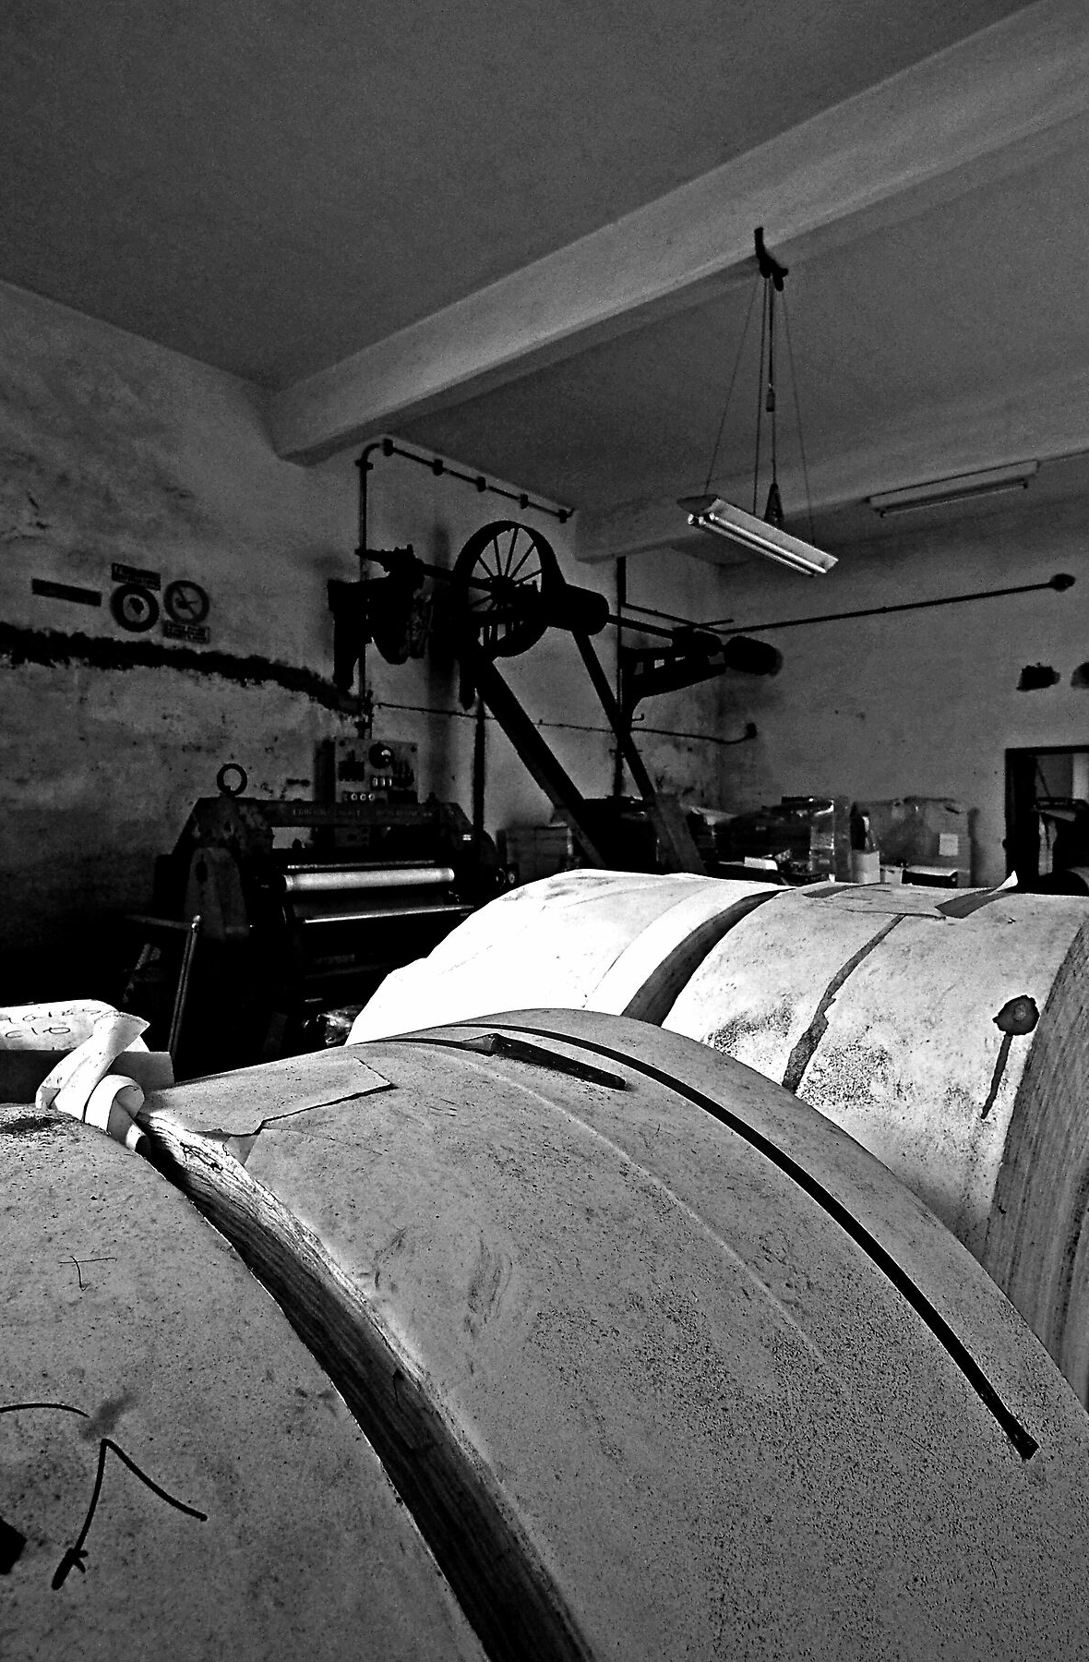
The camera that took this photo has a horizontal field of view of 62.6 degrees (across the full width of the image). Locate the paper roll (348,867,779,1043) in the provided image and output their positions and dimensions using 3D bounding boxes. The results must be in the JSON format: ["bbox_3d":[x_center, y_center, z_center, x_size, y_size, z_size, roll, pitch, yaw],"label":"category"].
[{"bbox_3d":[0.222,0.685,1.732,0.508,1.192,1.192,1,2,44],"label":"paper roll"}]

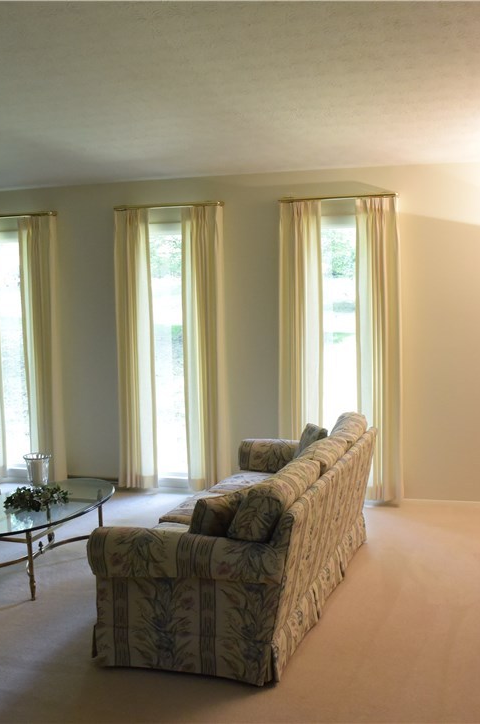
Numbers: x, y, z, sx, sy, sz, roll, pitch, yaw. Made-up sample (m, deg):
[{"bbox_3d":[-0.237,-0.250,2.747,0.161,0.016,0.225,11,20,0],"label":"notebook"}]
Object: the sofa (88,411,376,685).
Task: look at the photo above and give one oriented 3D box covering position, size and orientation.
[{"bbox_3d":[0.097,0.803,4.287,0.909,0.809,2.079,0,5,19],"label":"sofa"}]

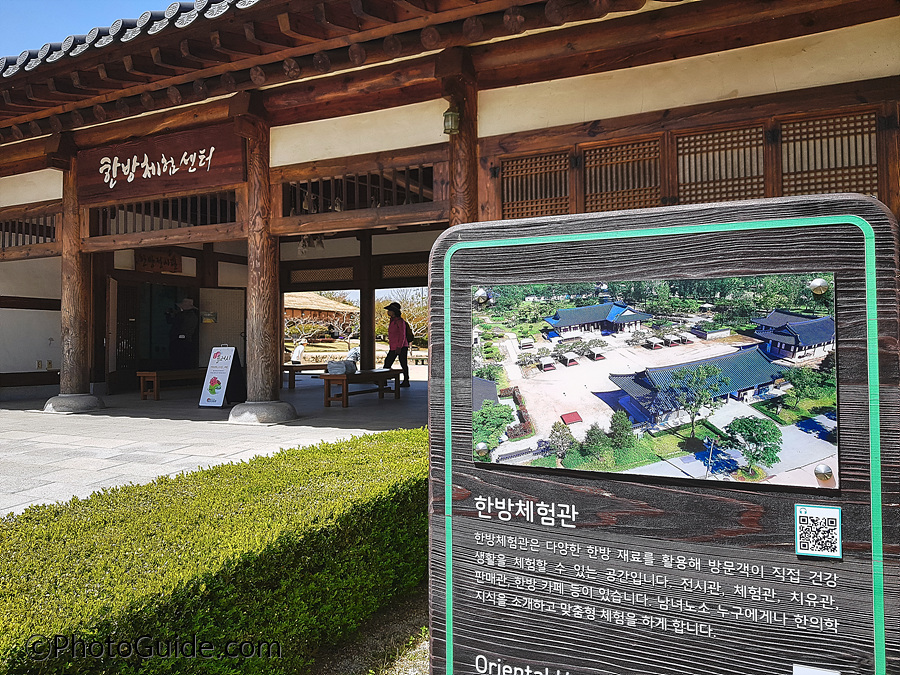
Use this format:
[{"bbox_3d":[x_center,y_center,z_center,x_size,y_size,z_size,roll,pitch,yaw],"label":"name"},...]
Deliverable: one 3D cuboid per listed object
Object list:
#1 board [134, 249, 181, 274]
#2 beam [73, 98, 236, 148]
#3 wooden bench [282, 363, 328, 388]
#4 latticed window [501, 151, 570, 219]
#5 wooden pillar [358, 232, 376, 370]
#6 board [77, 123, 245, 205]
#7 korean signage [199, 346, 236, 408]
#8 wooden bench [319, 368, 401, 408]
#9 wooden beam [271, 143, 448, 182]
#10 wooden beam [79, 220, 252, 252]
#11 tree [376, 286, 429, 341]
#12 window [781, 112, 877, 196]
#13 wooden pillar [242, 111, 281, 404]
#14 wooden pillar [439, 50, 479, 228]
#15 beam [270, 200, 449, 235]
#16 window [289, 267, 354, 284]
[{"bbox_3d":[-5.376,-1.393,12.504,0.060,0.370,1.043,0,0,25],"label":"board"},{"bbox_3d":[-3.423,-2.478,7.915,2.720,0.235,0.240,0,0,25],"label":"beam"},{"bbox_3d":[-2.684,0.732,13.065,0.400,0.425,1.550,0,0,25],"label":"wooden bench"},{"bbox_3d":[0.786,-1.122,6.192,0.663,1.058,0.061,0,-1,25],"label":"latticed window"},{"bbox_3d":[-1.913,-0.735,15.527,0.265,3.460,0.265,0,-1,25],"label":"wooden pillar"},{"bbox_3d":[-3.372,-1.954,7.723,2.621,0.660,0.060,0,0,25],"label":"board"},{"bbox_3d":[-3.115,0.528,9.305,0.356,0.834,0.509,0,-1,25],"label":"korean signage"},{"bbox_3d":[-1.236,0.726,9.820,0.377,0.443,1.883,0,-1,21],"label":"wooden bench"},{"bbox_3d":[-0.926,-1.699,6.702,2.080,0.175,0.150,0,0,25],"label":"wooden beam"},{"bbox_3d":[-3.529,-1.216,8.310,2.870,0.168,0.153,0,-1,25],"label":"wooden beam"},{"bbox_3d":[-1.760,-0.663,28.000,2.442,2.646,2.341,0,0,0],"label":"tree"},{"bbox_3d":[2.903,-1.155,5.187,0.655,1.058,0.061,0,-1,25],"label":"window"},{"bbox_3d":[-2.002,-0.815,7.248,0.365,2.980,0.365,0,0,0],"label":"wooden pillar"},{"bbox_3d":[0.149,-0.974,6.539,0.387,3.379,0.407,0,-1,25],"label":"wooden pillar"},{"bbox_3d":[-0.923,-1.159,6.698,2.080,0.175,0.150,0,0,25],"label":"beam"},{"bbox_3d":[-2.858,-1.373,15.005,1.724,0.281,0.060,0,0,25],"label":"window"}]

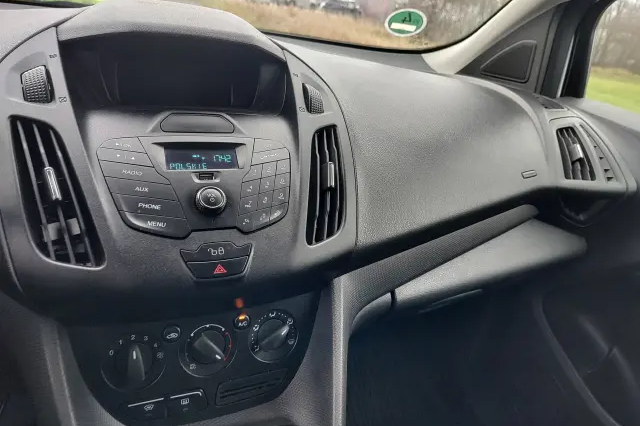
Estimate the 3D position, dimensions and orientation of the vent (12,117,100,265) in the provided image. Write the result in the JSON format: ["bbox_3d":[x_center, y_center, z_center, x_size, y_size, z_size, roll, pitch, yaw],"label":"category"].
[{"bbox_3d":[-0.234,-0.014,0.372,0.048,0.040,0.160,-20,76,-29],"label":"vent"}]

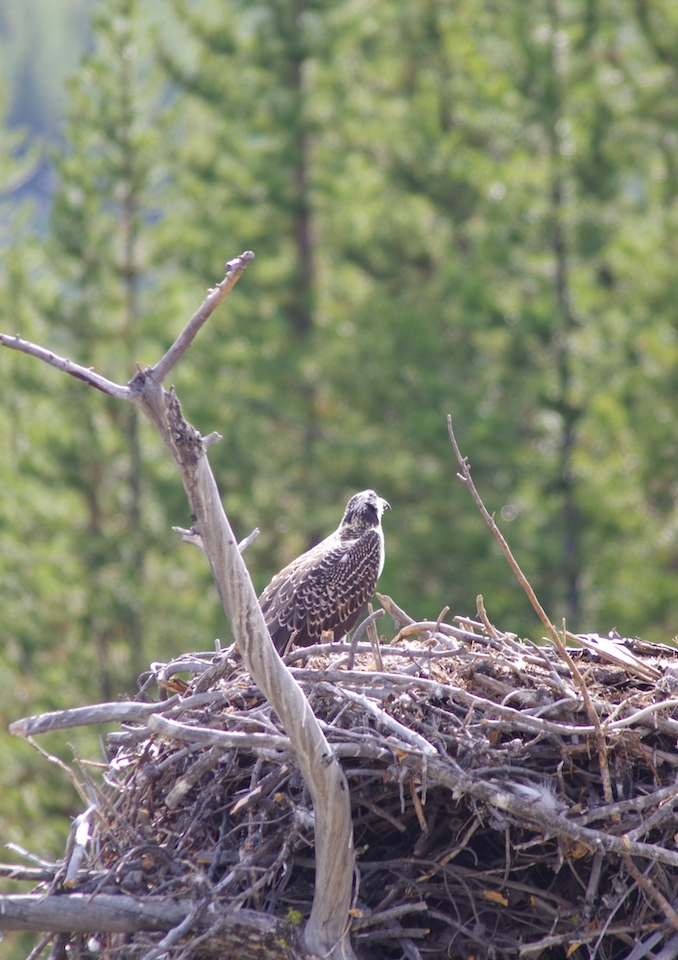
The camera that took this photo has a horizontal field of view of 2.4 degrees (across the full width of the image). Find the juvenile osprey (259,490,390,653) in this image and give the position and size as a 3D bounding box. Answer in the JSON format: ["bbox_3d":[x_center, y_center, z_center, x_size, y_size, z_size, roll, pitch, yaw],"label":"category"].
[{"bbox_3d":[-0.039,0.226,38.000,0.350,0.410,0.180,-4,5,-38],"label":"juvenile osprey"}]

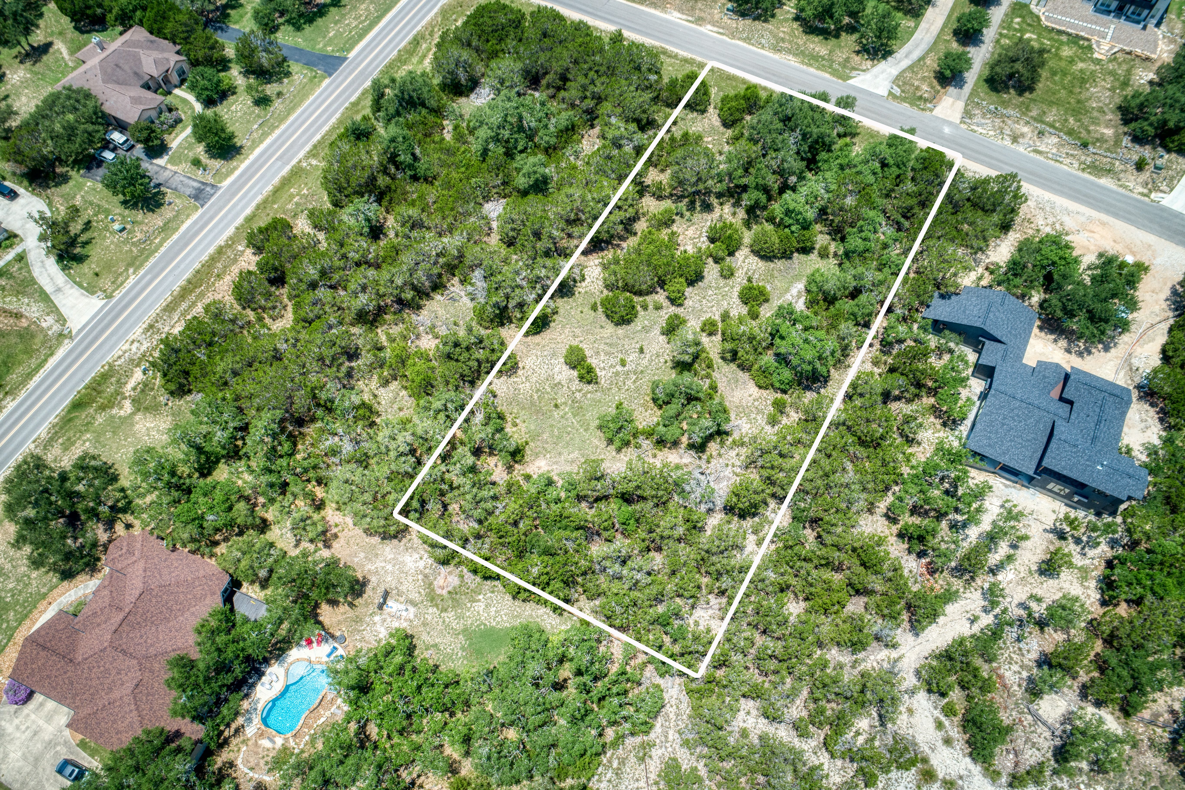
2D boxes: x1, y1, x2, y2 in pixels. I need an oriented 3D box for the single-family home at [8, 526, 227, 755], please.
[{"bbox_3d":[-59.980,32.420,103.864,28.000,7.500,24.000,20,62,11],"label":"single-family home"}]

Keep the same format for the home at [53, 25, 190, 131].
[{"bbox_3d":[-92.860,-65.380,158.130,25.720,6.800,22.370,25,63,15],"label":"home"}]

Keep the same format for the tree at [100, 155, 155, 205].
[{"bbox_3d":[-83.390,-38.850,141.810,8.250,7.800,8.250,-2,60,0],"label":"tree"}]

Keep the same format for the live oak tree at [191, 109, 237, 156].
[{"bbox_3d":[-70.030,-48.760,146.150,7.430,7.800,7.430,-2,60,0],"label":"live oak tree"}]

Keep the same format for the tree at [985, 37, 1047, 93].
[{"bbox_3d":[77.390,-60.160,144.270,10.430,7.800,10.430,-2,60,0],"label":"tree"}]

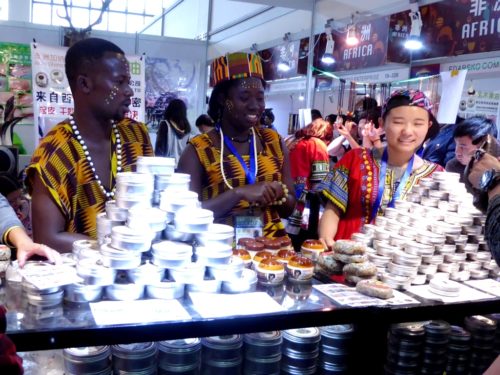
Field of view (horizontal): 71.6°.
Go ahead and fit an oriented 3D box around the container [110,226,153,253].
[{"bbox_3d":[-0.266,0.115,0.785,0.090,0.039,0.090,3,8,0],"label":"container"}]

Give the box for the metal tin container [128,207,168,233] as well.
[{"bbox_3d":[-0.237,0.072,0.806,0.087,0.039,0.087,3,7,0],"label":"metal tin container"}]

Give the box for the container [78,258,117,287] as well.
[{"bbox_3d":[-0.349,0.188,0.789,0.087,0.039,0.087,3,7,0],"label":"container"}]

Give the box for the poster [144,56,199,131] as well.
[{"bbox_3d":[-1.028,-1.227,4.600,0.730,1.000,0.010,2,8,-9],"label":"poster"}]

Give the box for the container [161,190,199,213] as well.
[{"bbox_3d":[-0.170,0.032,0.835,0.087,0.039,0.087,3,7,0],"label":"container"}]

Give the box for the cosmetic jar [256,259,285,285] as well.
[{"bbox_3d":[0.059,0.217,0.926,0.074,0.060,0.074,3,8,0],"label":"cosmetic jar"}]

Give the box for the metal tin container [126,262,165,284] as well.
[{"bbox_3d":[-0.241,0.195,0.802,0.090,0.039,0.090,3,8,0],"label":"metal tin container"}]

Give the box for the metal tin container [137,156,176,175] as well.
[{"bbox_3d":[-0.230,-0.053,0.855,0.087,0.039,0.087,3,7,0],"label":"metal tin container"}]

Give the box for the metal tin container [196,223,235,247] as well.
[{"bbox_3d":[-0.083,0.115,0.831,0.090,0.039,0.090,3,8,0],"label":"metal tin container"}]

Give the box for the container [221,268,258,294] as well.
[{"bbox_3d":[-0.028,0.233,0.871,0.087,0.039,0.087,3,7,0],"label":"container"}]

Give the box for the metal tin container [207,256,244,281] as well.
[{"bbox_3d":[-0.059,0.194,0.841,0.090,0.039,0.090,3,8,0],"label":"metal tin container"}]

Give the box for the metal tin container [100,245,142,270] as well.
[{"bbox_3d":[-0.291,0.152,0.788,0.087,0.039,0.087,3,7,0],"label":"metal tin container"}]

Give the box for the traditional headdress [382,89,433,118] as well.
[{"bbox_3d":[0.550,-0.290,1.210,0.170,0.115,0.195,7,9,25],"label":"traditional headdress"}]

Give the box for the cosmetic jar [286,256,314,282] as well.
[{"bbox_3d":[0.139,0.218,0.949,0.074,0.060,0.074,3,8,0],"label":"cosmetic jar"}]

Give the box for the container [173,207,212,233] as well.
[{"bbox_3d":[-0.132,0.076,0.822,0.090,0.039,0.090,3,8,0],"label":"container"}]

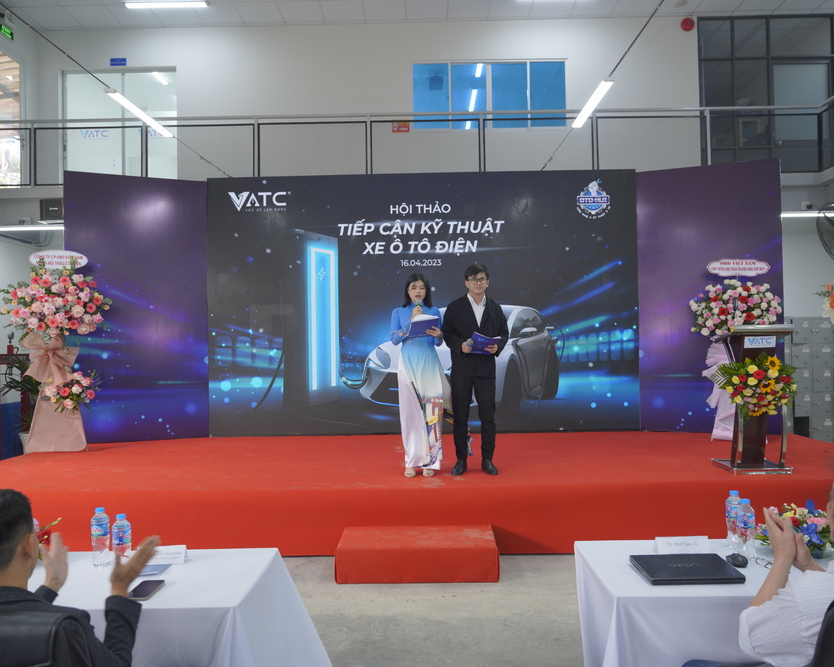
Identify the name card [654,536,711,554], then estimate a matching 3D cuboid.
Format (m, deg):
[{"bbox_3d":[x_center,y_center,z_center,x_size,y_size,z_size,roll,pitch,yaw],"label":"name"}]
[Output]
[{"bbox_3d":[1.021,0.819,2.560,0.207,0.066,0.070,-1,-1,1],"label":"name card"}]

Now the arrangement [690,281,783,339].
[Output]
[{"bbox_3d":[3.259,-0.255,6.800,0.910,0.610,0.480,-1,-1,9],"label":"arrangement"}]

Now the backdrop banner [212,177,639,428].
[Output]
[{"bbox_3d":[0.058,-0.345,7.756,5.000,3.020,0.060,-1,-1,1],"label":"backdrop banner"}]

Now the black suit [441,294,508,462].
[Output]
[{"bbox_3d":[0.479,0.370,5.550,0.540,1.370,0.400,-1,0,0],"label":"black suit"}]

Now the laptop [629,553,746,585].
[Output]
[{"bbox_3d":[0.968,0.852,2.395,0.330,0.031,0.235,-1,0,0],"label":"laptop"}]

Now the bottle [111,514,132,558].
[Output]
[{"bbox_3d":[-1.085,0.772,2.455,0.065,0.220,0.065,-1,-1,1],"label":"bottle"}]

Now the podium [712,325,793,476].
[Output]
[{"bbox_3d":[2.782,0.533,5.583,0.480,1.170,0.570,-1,0,4],"label":"podium"}]

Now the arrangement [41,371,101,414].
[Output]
[{"bbox_3d":[-3.563,0.596,6.856,0.490,0.400,0.330,-1,0,-9],"label":"arrangement"}]

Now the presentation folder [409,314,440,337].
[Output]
[{"bbox_3d":[0.059,-0.059,5.275,0.225,0.030,0.270,0,-38,4],"label":"presentation folder"}]

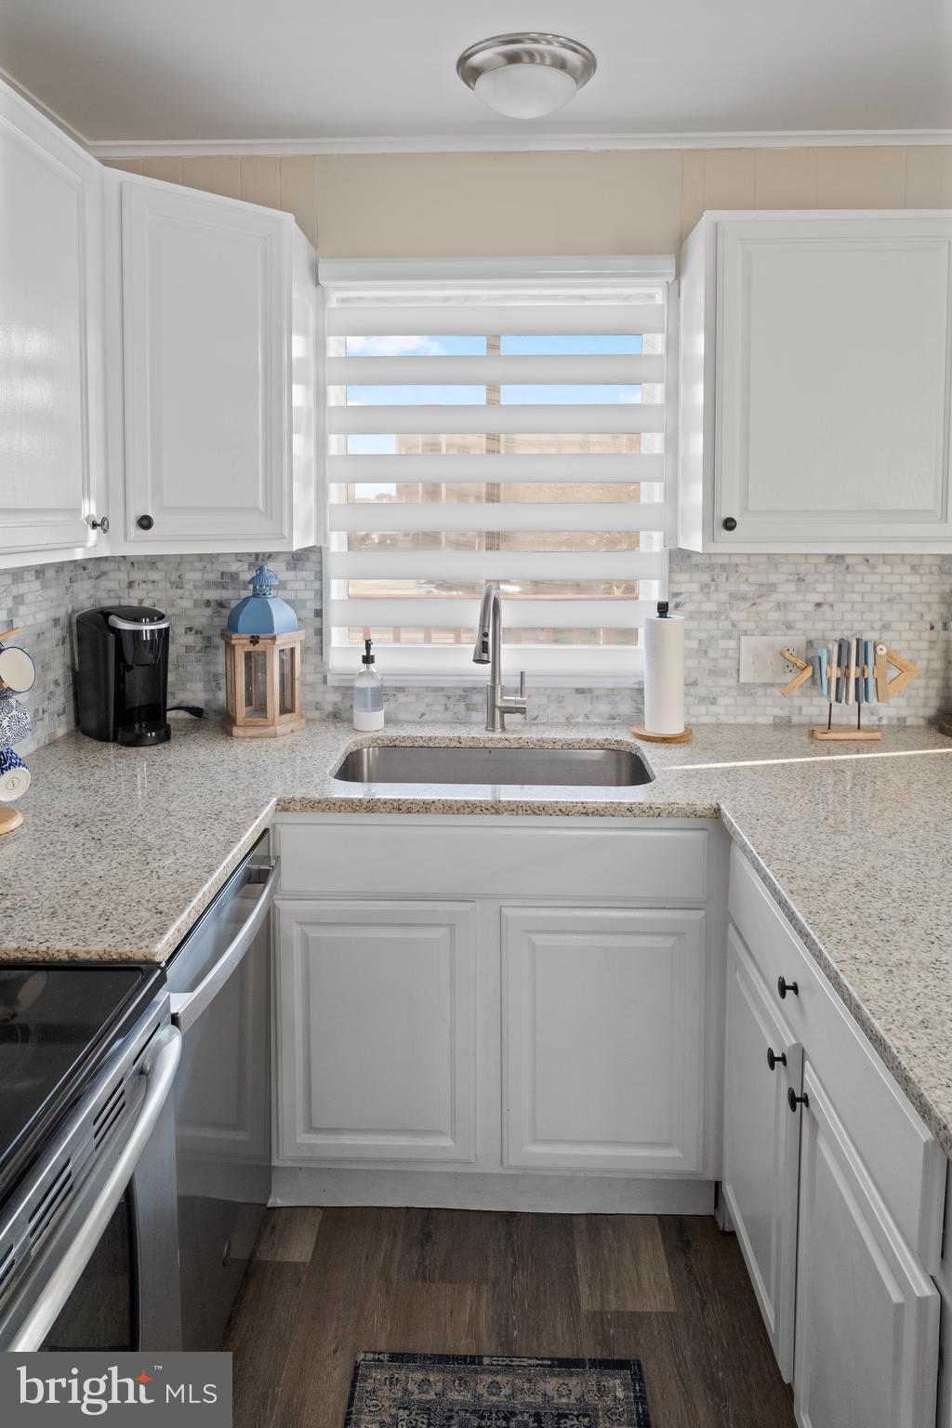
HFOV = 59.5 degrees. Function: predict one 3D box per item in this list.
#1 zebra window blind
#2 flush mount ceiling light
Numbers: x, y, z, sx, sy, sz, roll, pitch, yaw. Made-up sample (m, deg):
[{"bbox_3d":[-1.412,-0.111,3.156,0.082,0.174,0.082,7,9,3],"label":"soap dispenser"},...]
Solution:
[{"bbox_3d":[0.056,-0.652,2.200,0.910,1.085,0.085,0,4,2],"label":"zebra window blind"},{"bbox_3d":[0.113,-1.430,1.885,0.312,0.118,0.312,0,7,0],"label":"flush mount ceiling light"}]

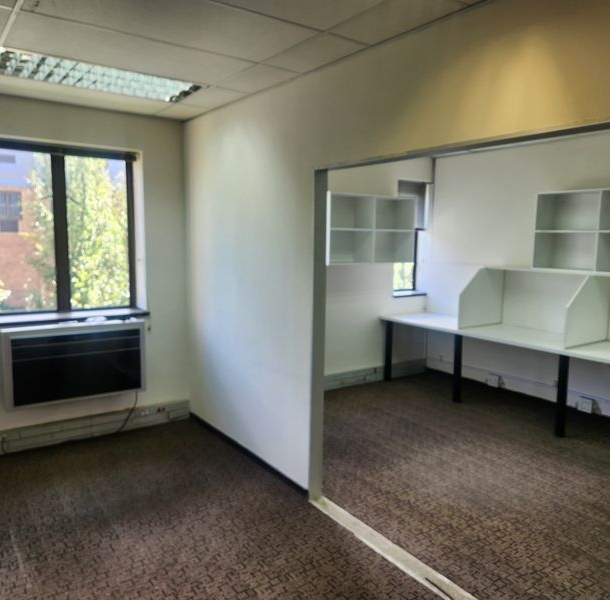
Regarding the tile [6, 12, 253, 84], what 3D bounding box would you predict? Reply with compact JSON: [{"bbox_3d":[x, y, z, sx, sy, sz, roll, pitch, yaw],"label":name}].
[{"bbox_3d":[-0.933,-1.338,2.879,1.200,0.025,0.600,-4,9,-36],"label":"tile"}]

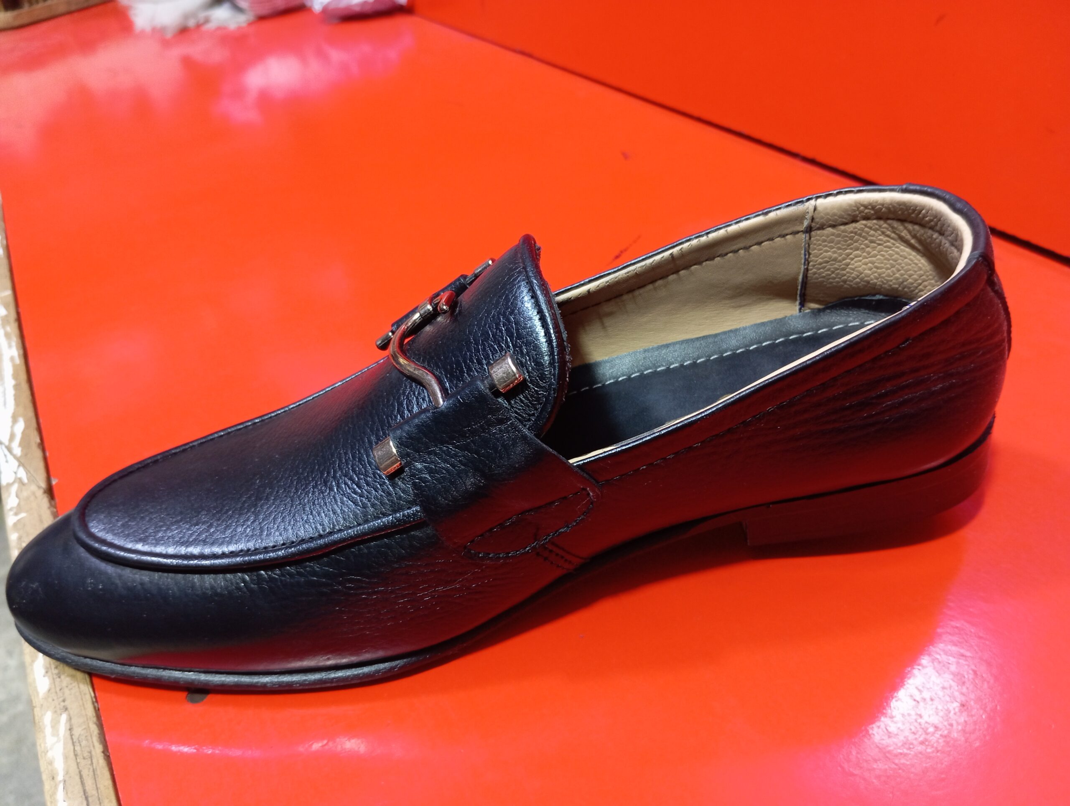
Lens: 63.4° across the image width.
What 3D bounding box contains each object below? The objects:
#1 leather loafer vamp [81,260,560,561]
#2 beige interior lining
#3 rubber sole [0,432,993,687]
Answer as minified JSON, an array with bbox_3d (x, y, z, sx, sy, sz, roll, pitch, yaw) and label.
[{"bbox_3d":[-0.059,0.005,0.234,0.147,0.062,0.083,-10,42,0],"label":"leather loafer vamp"},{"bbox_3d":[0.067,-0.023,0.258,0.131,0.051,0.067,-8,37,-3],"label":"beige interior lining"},{"bbox_3d":[-0.006,0.028,0.280,0.303,0.031,0.104,-8,37,-3],"label":"rubber sole"}]

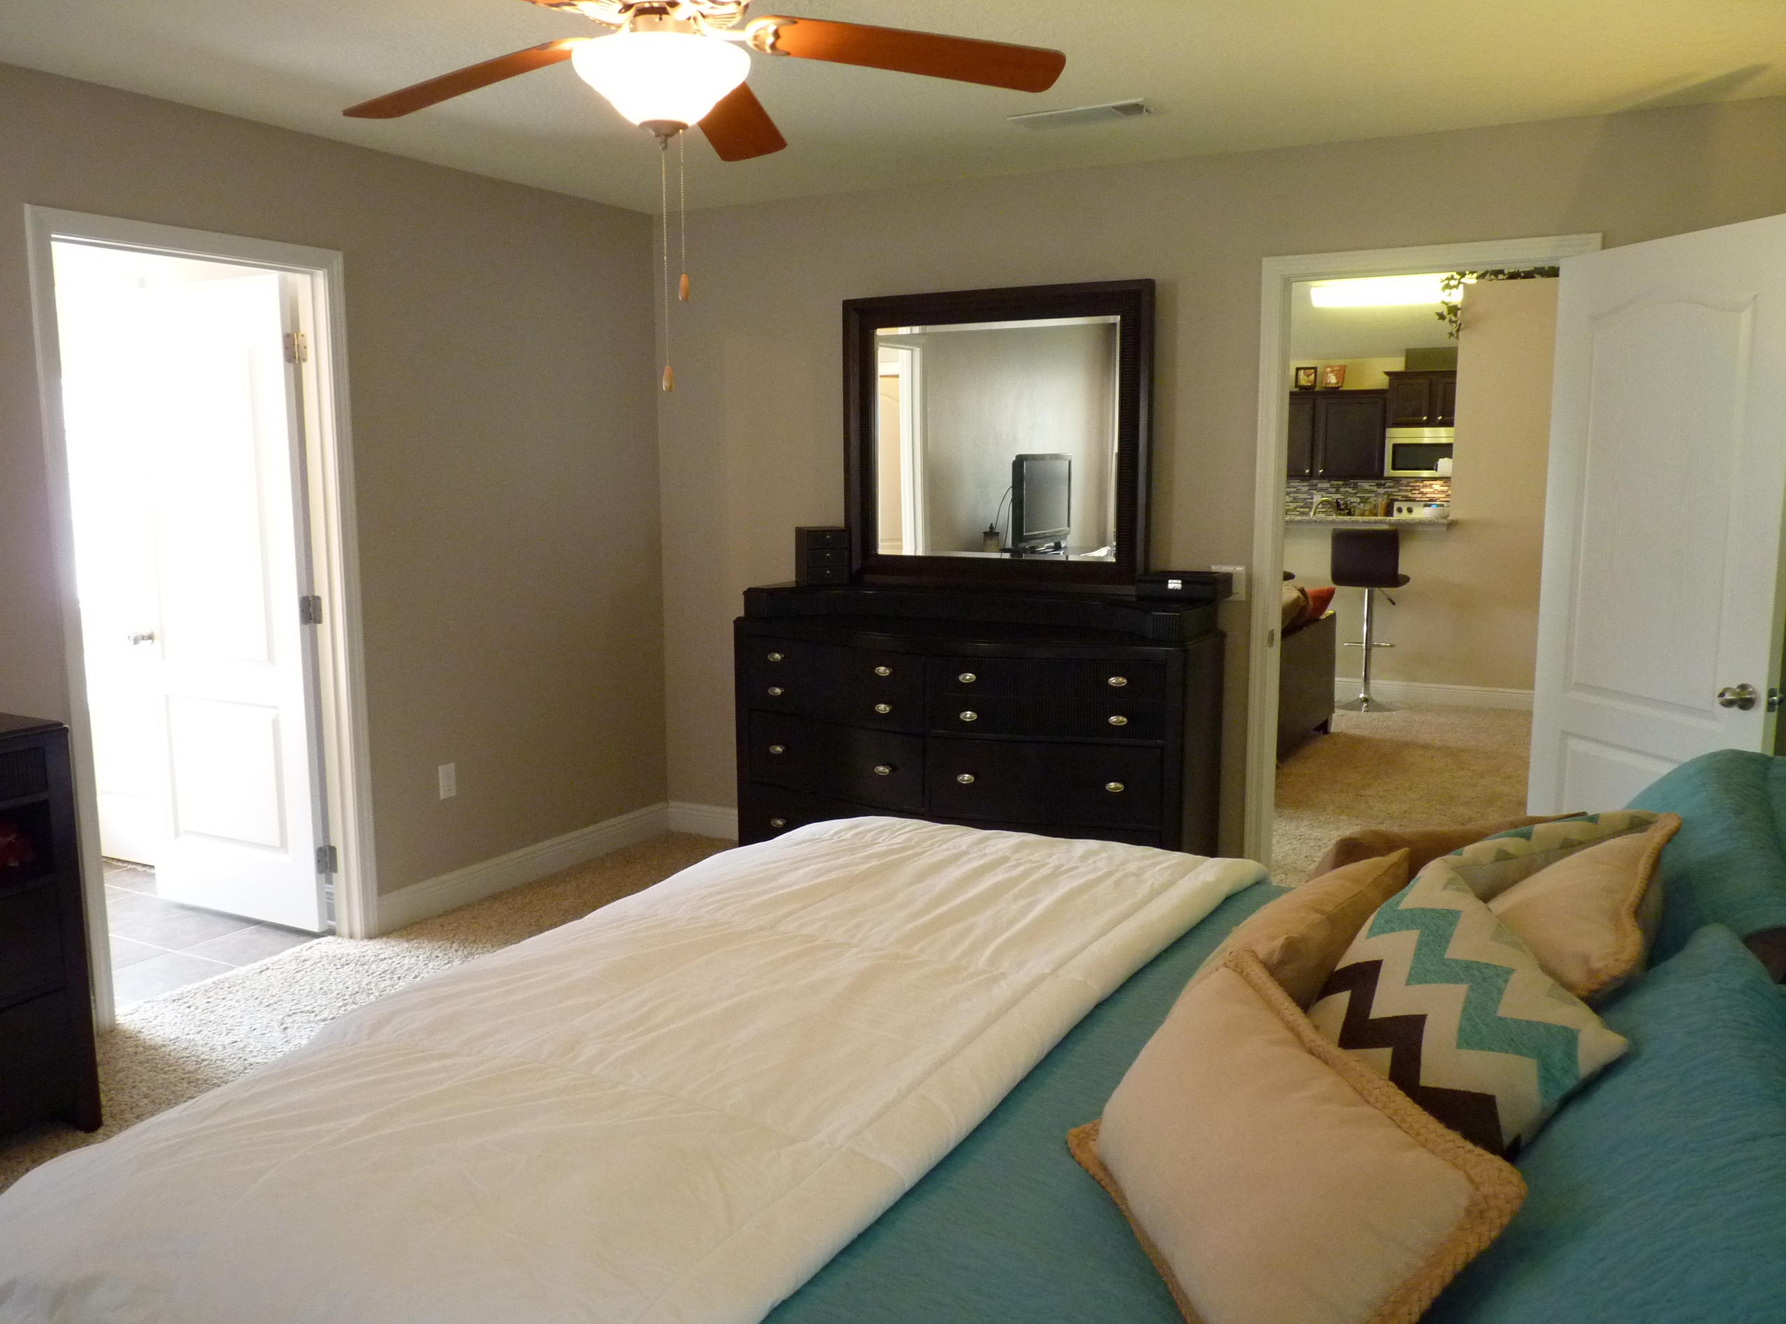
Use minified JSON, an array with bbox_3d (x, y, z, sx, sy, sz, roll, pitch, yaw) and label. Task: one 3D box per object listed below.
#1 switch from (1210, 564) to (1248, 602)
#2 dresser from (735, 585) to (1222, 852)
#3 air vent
[{"bbox_3d":[1.068,-0.248,4.442,0.114,0.114,0.012,5,10,29],"label":"switch"},{"bbox_3d":[0.231,0.321,4.621,1.570,1.055,0.570,4,9,27],"label":"dresser"},{"bbox_3d":[0.515,-1.484,3.797,0.385,0.016,0.145,5,10,29],"label":"air vent"}]

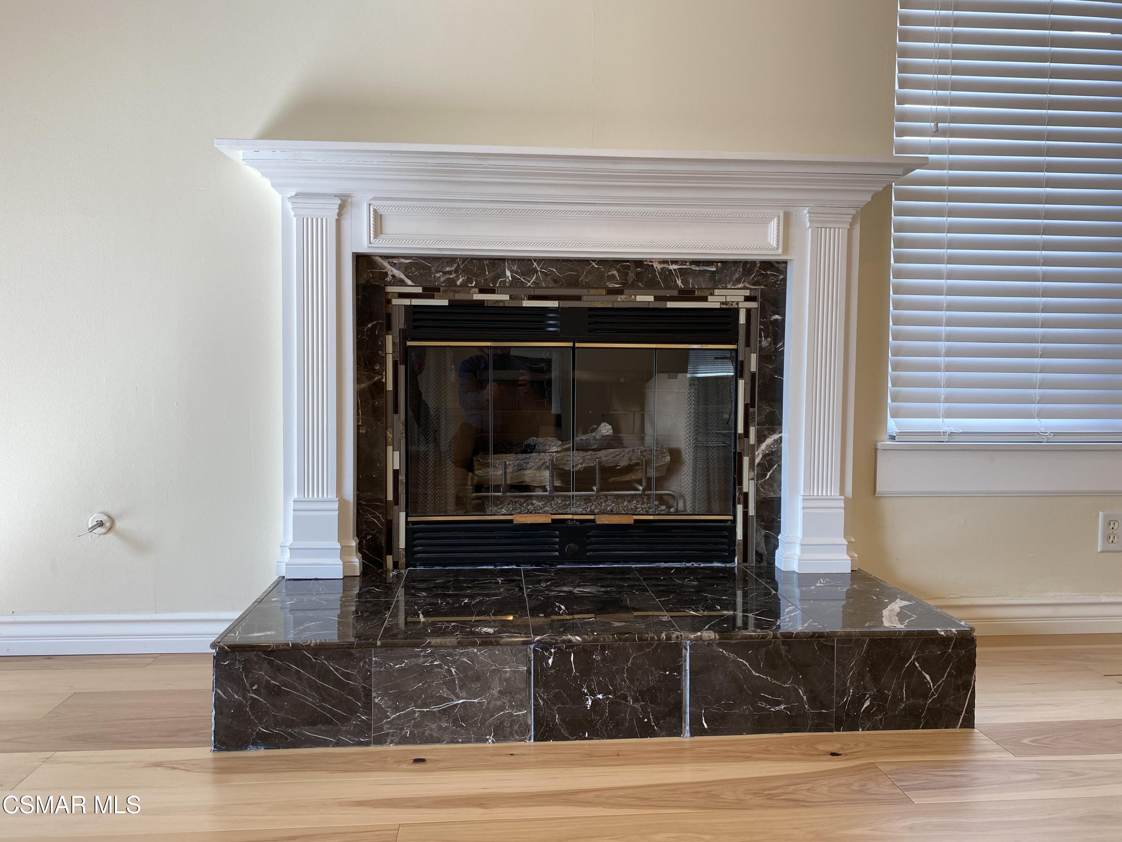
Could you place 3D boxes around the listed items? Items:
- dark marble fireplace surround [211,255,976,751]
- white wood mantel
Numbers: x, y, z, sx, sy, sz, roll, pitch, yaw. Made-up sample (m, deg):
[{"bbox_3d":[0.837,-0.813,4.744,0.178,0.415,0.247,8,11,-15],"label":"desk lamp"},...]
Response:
[{"bbox_3d":[0.076,0.106,2.001,1.577,1.062,0.623,0,3,-5],"label":"dark marble fireplace surround"},{"bbox_3d":[0.048,-0.135,2.209,1.776,1.089,0.180,0,3,-5],"label":"white wood mantel"}]

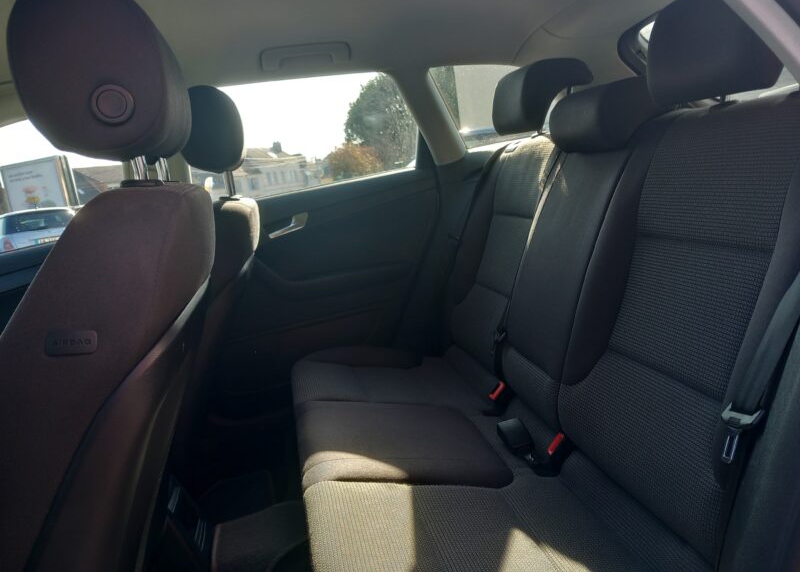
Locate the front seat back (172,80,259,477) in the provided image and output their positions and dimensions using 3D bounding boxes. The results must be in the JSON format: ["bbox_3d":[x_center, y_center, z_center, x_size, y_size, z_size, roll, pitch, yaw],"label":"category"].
[{"bbox_3d":[-0.517,-0.004,1.485,0.260,0.920,0.500,13,6,-13],"label":"front seat back"}]

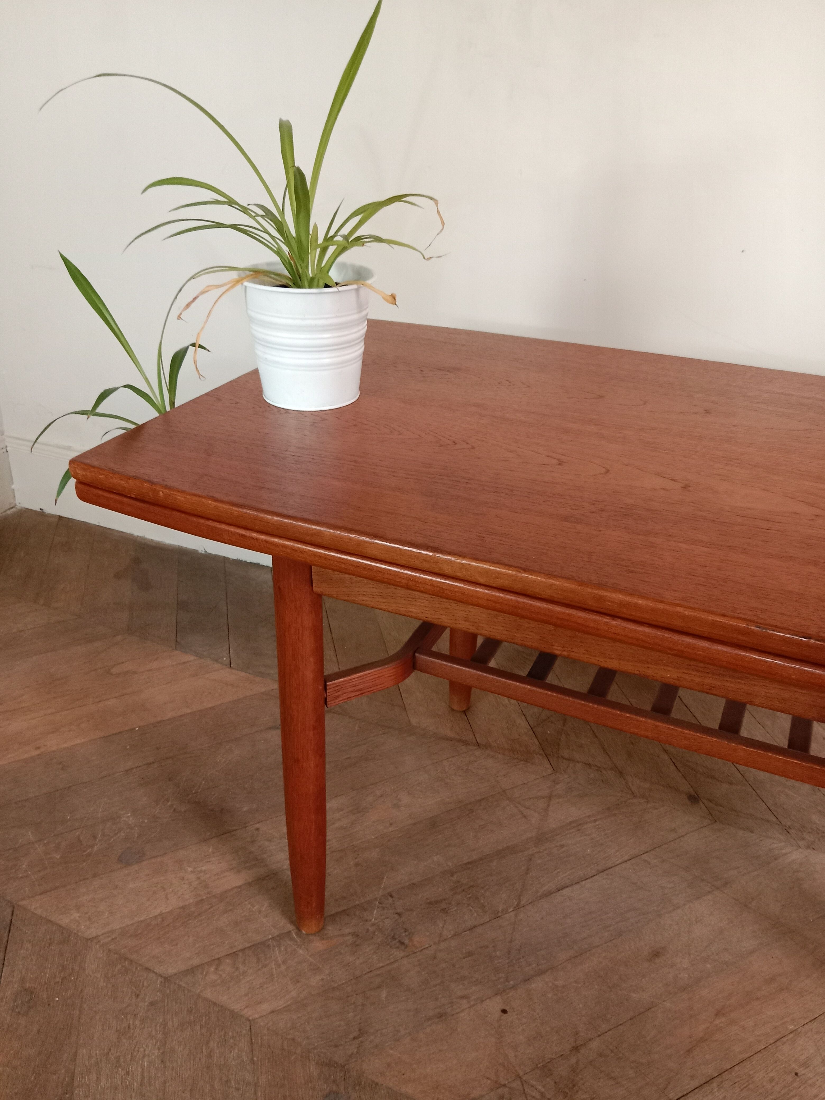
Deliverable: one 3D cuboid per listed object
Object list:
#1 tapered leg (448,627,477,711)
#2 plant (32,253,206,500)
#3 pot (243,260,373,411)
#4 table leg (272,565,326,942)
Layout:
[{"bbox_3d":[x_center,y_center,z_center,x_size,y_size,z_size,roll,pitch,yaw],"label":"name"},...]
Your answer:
[{"bbox_3d":[0.077,0.023,1.190,0.044,0.500,0.044,14,34,20],"label":"tapered leg"},{"bbox_3d":[-0.313,-0.188,0.915,0.190,0.270,0.180,-10,31,-17],"label":"plant"},{"bbox_3d":[-0.104,-0.214,0.861,0.135,0.119,0.135,0,30,0],"label":"pot"},{"bbox_3d":[-0.108,0.212,0.862,0.046,0.505,0.046,2,30,-1],"label":"table leg"}]

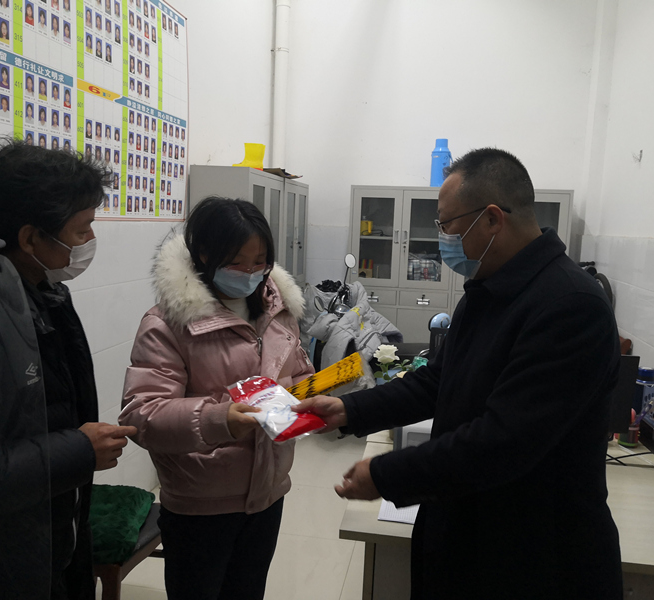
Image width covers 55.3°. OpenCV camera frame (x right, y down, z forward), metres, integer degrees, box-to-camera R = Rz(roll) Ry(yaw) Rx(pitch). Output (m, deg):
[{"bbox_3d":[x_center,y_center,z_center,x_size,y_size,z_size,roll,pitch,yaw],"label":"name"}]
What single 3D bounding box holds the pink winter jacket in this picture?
[{"bbox_3d":[-0.254,0.158,1.460,0.470,0.620,0.360,-3,8,-33],"label":"pink winter jacket"}]

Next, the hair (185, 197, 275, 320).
[{"bbox_3d":[-0.227,-0.101,1.450,0.195,0.275,0.210,-3,20,-35],"label":"hair"}]

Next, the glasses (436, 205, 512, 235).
[{"bbox_3d":[0.298,-0.168,1.270,0.147,0.045,0.140,-14,2,16],"label":"glasses"}]

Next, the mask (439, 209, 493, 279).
[{"bbox_3d":[0.283,-0.107,1.250,0.120,0.125,0.140,-11,3,16],"label":"mask"}]

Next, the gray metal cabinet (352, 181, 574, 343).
[{"bbox_3d":[1.094,-0.038,5.413,1.786,1.820,0.390,3,7,11],"label":"gray metal cabinet"}]

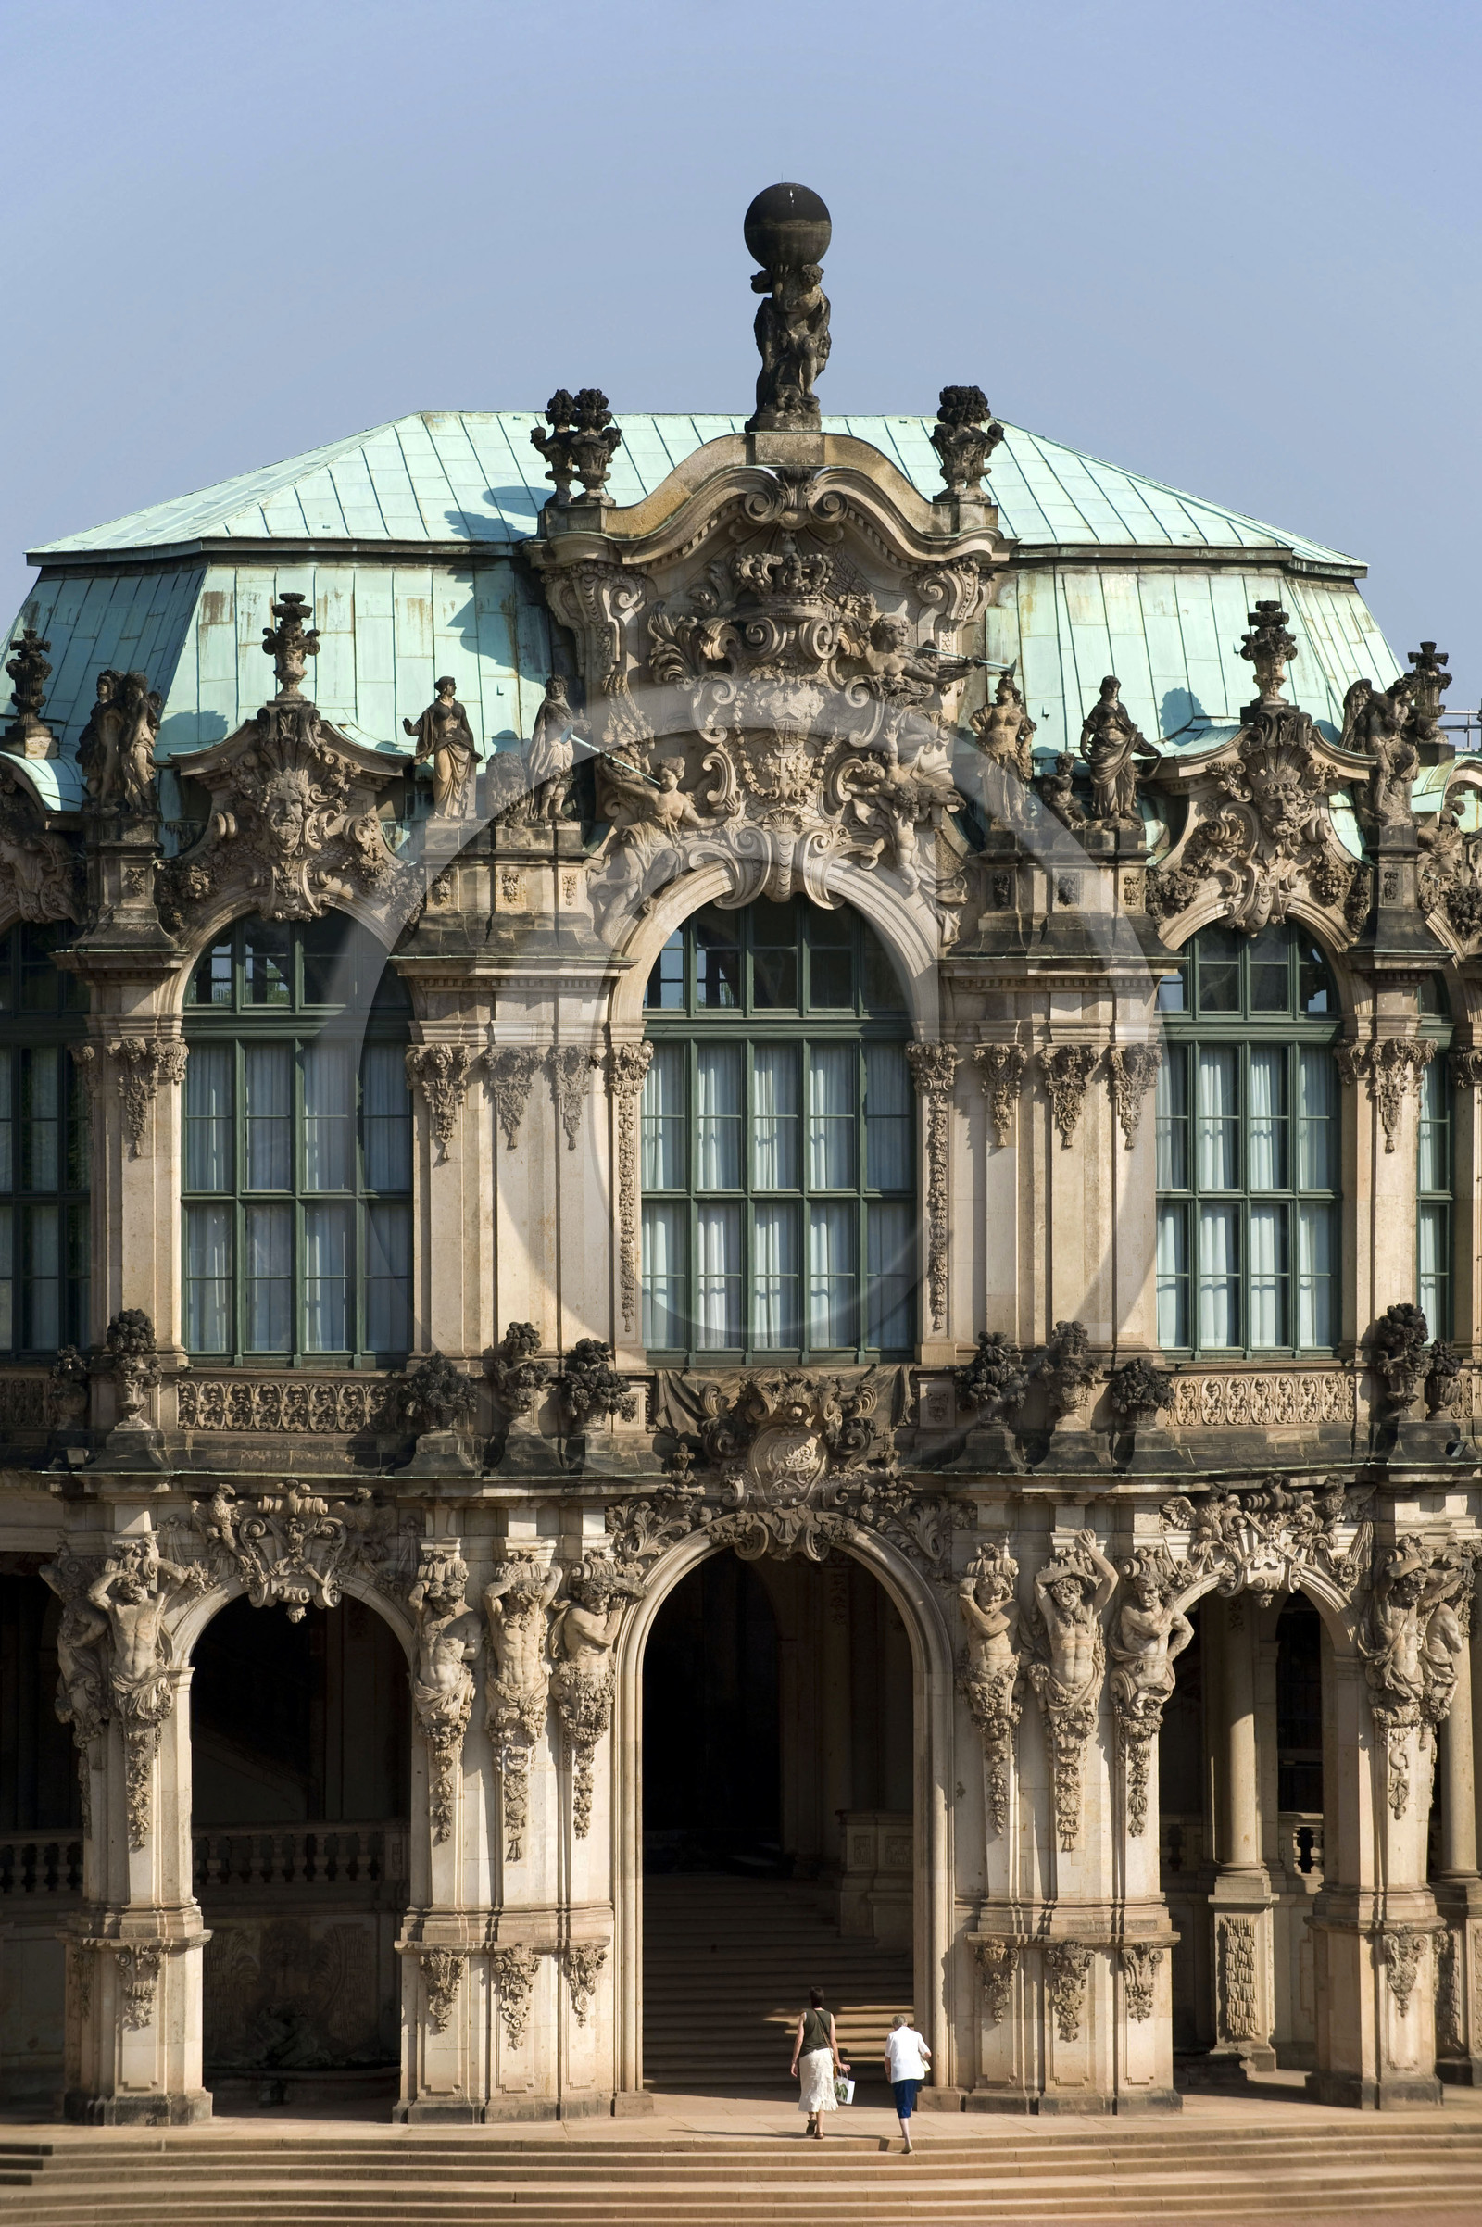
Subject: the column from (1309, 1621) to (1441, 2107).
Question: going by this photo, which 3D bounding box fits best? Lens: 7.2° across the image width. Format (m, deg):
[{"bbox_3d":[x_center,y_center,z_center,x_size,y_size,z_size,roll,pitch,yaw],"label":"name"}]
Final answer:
[{"bbox_3d":[7.286,8.639,135.000,1.200,5.600,1.250,0,-1,-20],"label":"column"}]

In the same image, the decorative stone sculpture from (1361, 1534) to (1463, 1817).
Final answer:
[{"bbox_3d":[7.615,6.382,133.400,1.020,3.221,0.780,0,0,-20],"label":"decorative stone sculpture"}]

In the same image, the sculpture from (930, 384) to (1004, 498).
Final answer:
[{"bbox_3d":[2.602,-7.730,135.200,0.750,1.290,0.650,0,0,-10],"label":"sculpture"}]

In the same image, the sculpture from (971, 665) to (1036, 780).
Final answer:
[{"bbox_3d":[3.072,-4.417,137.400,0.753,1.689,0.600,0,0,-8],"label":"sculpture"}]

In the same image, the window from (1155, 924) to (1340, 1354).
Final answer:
[{"bbox_3d":[5.870,0.294,136.700,2.600,5.000,0.350,0,0,-33],"label":"window"}]

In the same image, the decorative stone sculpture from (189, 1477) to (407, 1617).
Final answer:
[{"bbox_3d":[-4.956,4.919,132.300,2.400,1.600,0.600,0,-1,8],"label":"decorative stone sculpture"}]

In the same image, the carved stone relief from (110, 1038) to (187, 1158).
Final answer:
[{"bbox_3d":[-6.902,-0.183,136.900,0.870,1.399,0.420,0,-1,5],"label":"carved stone relief"}]

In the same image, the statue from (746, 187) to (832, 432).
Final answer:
[{"bbox_3d":[0.554,-9.495,138.600,1.050,2.956,1.050,0,-1,-13],"label":"statue"}]

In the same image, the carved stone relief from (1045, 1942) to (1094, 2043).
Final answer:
[{"bbox_3d":[3.751,10.064,134.400,0.540,1.140,0.250,0,0,-5],"label":"carved stone relief"}]

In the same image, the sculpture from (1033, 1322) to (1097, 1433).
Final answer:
[{"bbox_3d":[3.810,3.113,138.300,0.800,1.325,0.700,0,0,-9],"label":"sculpture"}]

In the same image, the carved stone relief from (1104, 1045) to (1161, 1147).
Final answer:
[{"bbox_3d":[4.649,-0.196,139.200,0.600,1.231,0.250,0,0,-22],"label":"carved stone relief"}]

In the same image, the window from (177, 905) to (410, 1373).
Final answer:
[{"bbox_3d":[-5.188,0.305,137.400,2.706,5.271,0.400,0,0,-3],"label":"window"}]

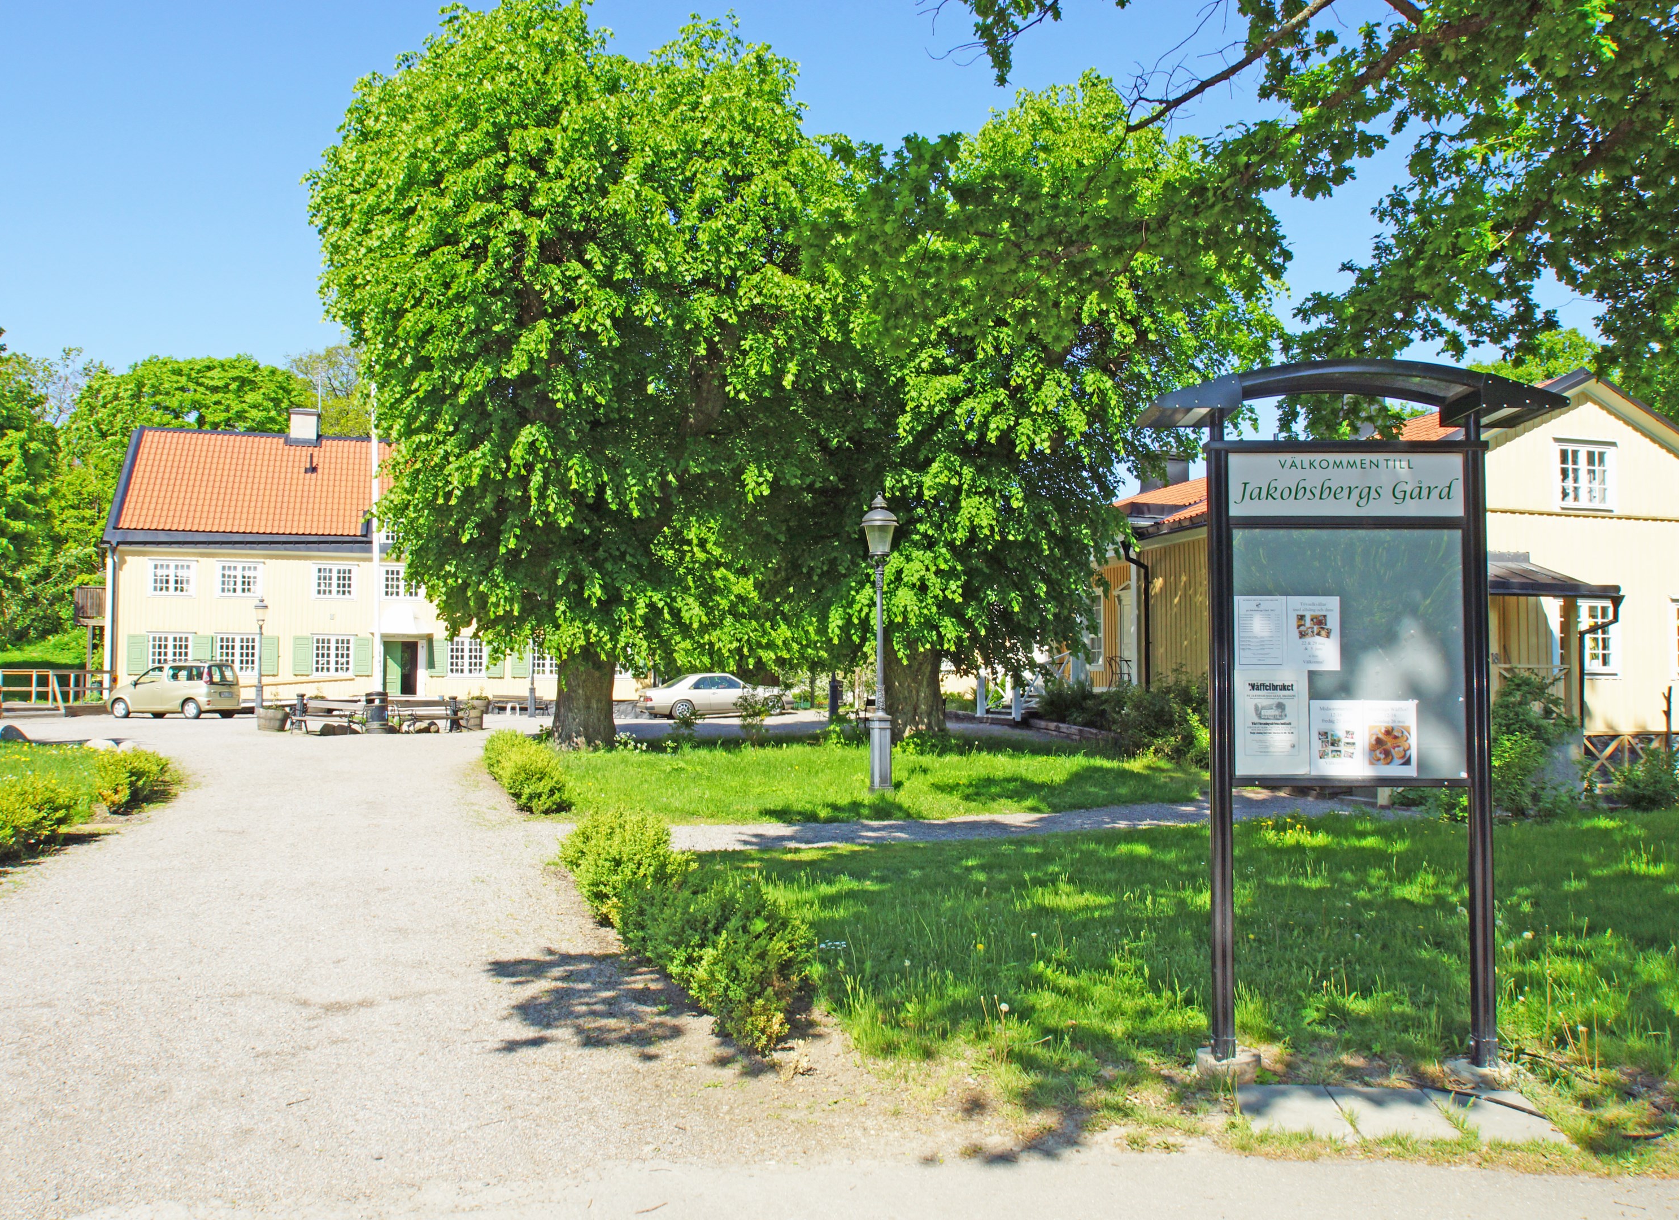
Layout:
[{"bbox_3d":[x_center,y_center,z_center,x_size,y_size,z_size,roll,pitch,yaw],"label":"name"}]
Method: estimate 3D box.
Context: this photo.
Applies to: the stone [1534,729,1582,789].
[{"bbox_3d":[11.250,2.445,21.414,0.800,1.050,0.600,1,-3,-17],"label":"stone"}]

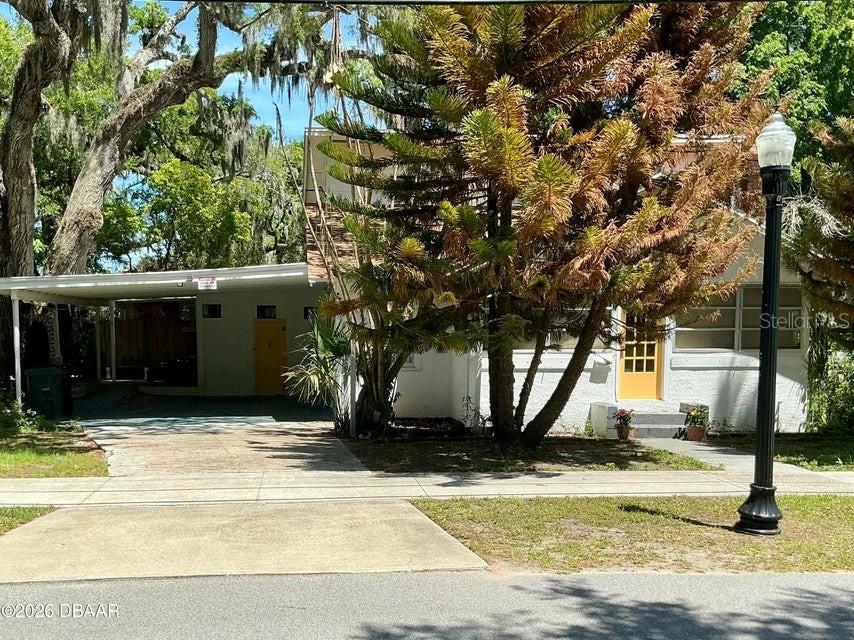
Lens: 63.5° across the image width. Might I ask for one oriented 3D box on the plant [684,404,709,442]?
[{"bbox_3d":[4.917,1.867,12.600,0.430,0.660,0.430,0,3,-11],"label":"plant"}]

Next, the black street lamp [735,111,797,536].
[{"bbox_3d":[3.395,0.036,6.886,0.450,4.171,0.450,0,3,-11],"label":"black street lamp"}]

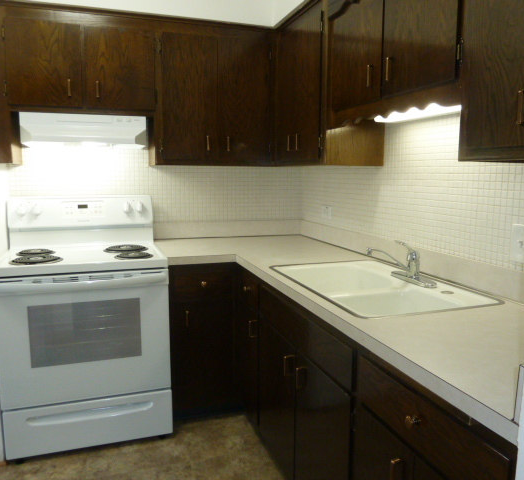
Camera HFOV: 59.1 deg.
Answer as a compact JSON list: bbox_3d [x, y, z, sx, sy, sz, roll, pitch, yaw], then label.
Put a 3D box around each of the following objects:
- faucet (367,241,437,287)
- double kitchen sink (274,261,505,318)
[{"bbox_3d":[0.496,0.086,1.739,0.242,0.172,0.248,-3,9,-19],"label":"faucet"},{"bbox_3d":[0.414,0.253,1.826,0.552,0.191,0.809,-3,9,-19],"label":"double kitchen sink"}]

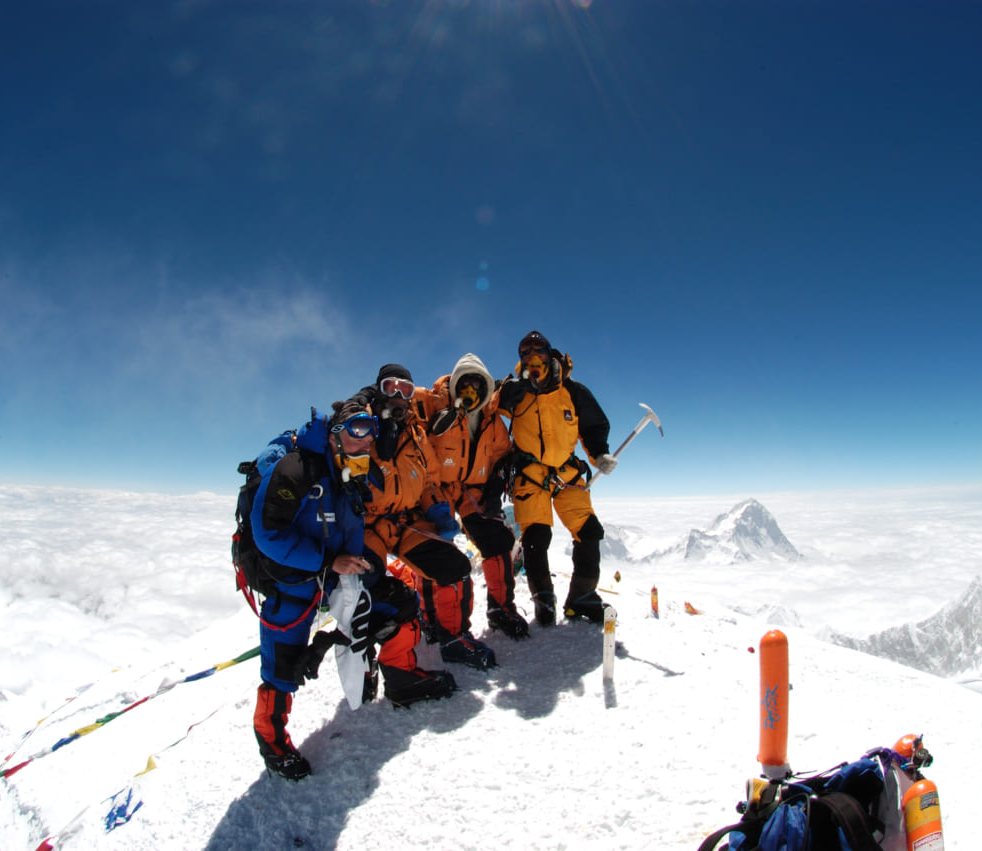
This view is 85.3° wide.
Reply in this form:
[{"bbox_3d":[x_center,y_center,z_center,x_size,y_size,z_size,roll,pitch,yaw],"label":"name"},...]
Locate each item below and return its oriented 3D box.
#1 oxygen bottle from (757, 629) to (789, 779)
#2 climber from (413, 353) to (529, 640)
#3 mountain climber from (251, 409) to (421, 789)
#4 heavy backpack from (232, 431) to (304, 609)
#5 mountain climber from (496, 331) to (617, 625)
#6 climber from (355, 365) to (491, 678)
[{"bbox_3d":[1.060,1.044,2.000,0.106,0.550,0.106,0,-6,17],"label":"oxygen bottle"},{"bbox_3d":[-0.101,0.387,3.080,0.620,1.660,0.580,1,-6,-12],"label":"climber"},{"bbox_3d":[-0.680,0.700,2.360,0.760,1.620,0.660,-4,-7,38],"label":"mountain climber"},{"bbox_3d":[-0.994,0.438,2.480,0.280,0.700,0.340,14,2,39],"label":"heavy backpack"},{"bbox_3d":[0.390,0.308,3.220,0.720,1.770,0.500,-1,-6,7],"label":"mountain climber"},{"bbox_3d":[-0.363,0.485,2.780,0.660,1.640,0.660,2,-6,-23],"label":"climber"}]

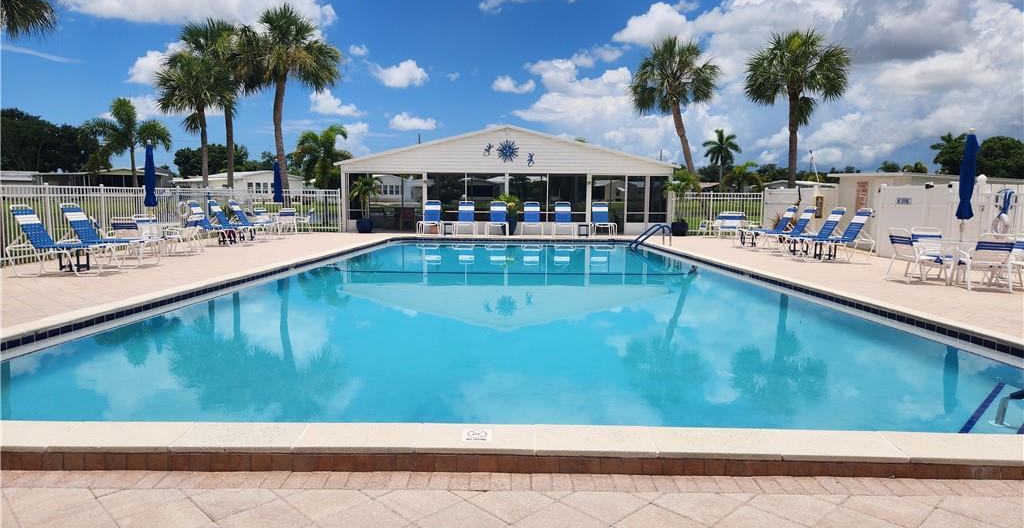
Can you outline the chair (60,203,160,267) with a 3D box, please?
[{"bbox_3d":[-7.005,-0.506,11.918,1.500,1.060,0.660,1,6,0],"label":"chair"}]

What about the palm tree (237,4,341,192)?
[{"bbox_3d":[-9.009,-5.925,27.730,3.950,8.991,3.950,0,6,0],"label":"palm tree"}]

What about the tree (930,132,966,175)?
[{"bbox_3d":[27.262,-5.166,41.655,2.900,5.600,2.900,1,6,0],"label":"tree"}]

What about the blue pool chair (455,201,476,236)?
[{"bbox_3d":[-1.428,-1.419,21.168,0.660,1.060,1.500,1,6,0],"label":"blue pool chair"}]

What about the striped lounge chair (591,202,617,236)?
[{"bbox_3d":[2.946,-1.394,21.669,0.680,1.090,1.600,1,6,0],"label":"striped lounge chair"}]

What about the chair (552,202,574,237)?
[{"bbox_3d":[1.743,-1.555,23.165,0.710,1.110,1.640,1,6,1],"label":"chair"}]

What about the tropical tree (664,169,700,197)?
[{"bbox_3d":[5.504,-2.164,21.887,1.250,1.800,1.250,1,6,0],"label":"tropical tree"}]

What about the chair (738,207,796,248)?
[{"bbox_3d":[6.693,-0.962,17.949,1.640,1.110,0.700,1,6,2],"label":"chair"}]

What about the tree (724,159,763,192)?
[{"bbox_3d":[15.836,-5.127,46.720,2.800,3.783,2.800,0,6,0],"label":"tree"}]

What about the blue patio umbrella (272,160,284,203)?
[{"bbox_3d":[-7.367,-2.313,21.484,0.330,2.050,0.330,1,6,0],"label":"blue patio umbrella"}]

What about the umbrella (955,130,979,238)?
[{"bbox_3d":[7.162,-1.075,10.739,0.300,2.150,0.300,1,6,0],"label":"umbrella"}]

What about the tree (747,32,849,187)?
[{"bbox_3d":[13.073,-6.170,30.515,4.800,8.800,4.700,1,6,0],"label":"tree"}]

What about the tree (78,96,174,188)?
[{"bbox_3d":[-12.435,-3.104,22.096,2.800,4.516,2.800,0,6,0],"label":"tree"}]

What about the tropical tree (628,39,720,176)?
[{"bbox_3d":[6.809,-5.481,28.883,3.800,8.111,3.800,0,6,0],"label":"tropical tree"}]

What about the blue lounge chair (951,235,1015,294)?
[{"bbox_3d":[7.321,-0.043,10.595,0.620,0.860,0.660,2,6,10],"label":"blue lounge chair"}]

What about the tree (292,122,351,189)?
[{"bbox_3d":[-9.447,-4.615,34.719,3.000,5.100,3.000,1,6,0],"label":"tree"}]

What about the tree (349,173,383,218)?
[{"bbox_3d":[-5.124,-2.249,23.701,1.200,1.700,1.200,1,6,0],"label":"tree"}]

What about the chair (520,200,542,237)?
[{"bbox_3d":[0.622,-1.397,21.168,0.660,1.060,1.500,1,6,0],"label":"chair"}]

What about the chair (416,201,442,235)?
[{"bbox_3d":[-2.525,-1.431,21.168,0.660,1.060,1.500,1,6,0],"label":"chair"}]

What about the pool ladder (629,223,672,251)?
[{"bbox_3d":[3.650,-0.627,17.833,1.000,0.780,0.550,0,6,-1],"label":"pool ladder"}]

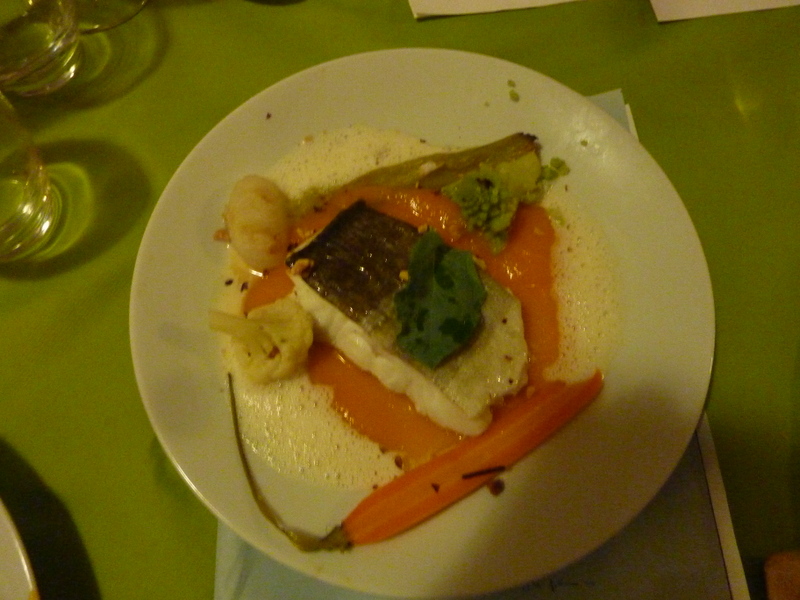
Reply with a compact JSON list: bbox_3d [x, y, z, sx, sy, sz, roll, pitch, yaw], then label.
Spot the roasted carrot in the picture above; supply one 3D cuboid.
[{"bbox_3d":[0.031,0.070,0.249,0.138,0.018,0.021,-29,73,-6],"label":"roasted carrot"}]

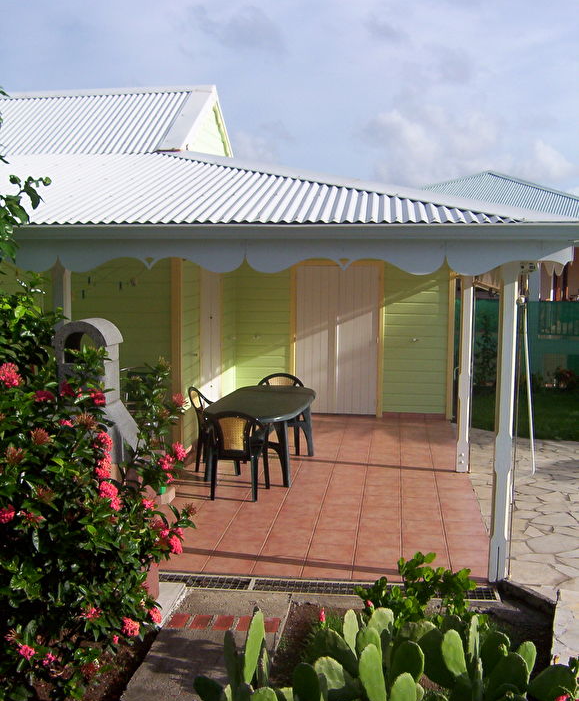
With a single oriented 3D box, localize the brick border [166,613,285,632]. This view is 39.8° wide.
[{"bbox_3d":[-0.397,1.703,4.931,0.673,0.050,0.200,1,7,5],"label":"brick border"}]

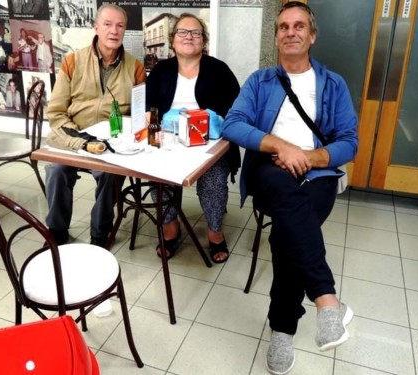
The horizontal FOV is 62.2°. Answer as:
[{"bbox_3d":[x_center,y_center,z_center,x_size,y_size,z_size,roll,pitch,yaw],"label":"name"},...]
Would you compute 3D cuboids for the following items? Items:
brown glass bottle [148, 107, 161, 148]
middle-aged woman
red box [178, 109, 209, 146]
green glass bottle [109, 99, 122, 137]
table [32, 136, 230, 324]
[{"bbox_3d":[-0.261,-0.284,1.617,0.063,0.196,0.063,-1,24,0],"label":"brown glass bottle"},{"bbox_3d":[-0.081,-0.219,1.977,0.520,1.330,0.620,1,24,5],"label":"middle-aged woman"},{"bbox_3d":[-0.062,-0.285,1.669,0.117,0.146,0.096,-11,25,-20],"label":"red box"},{"bbox_3d":[-0.499,-0.358,1.802,0.062,0.194,0.062,-1,24,0],"label":"green glass bottle"},{"bbox_3d":[-0.344,0.162,1.814,0.800,0.775,0.570,8,25,21],"label":"table"}]

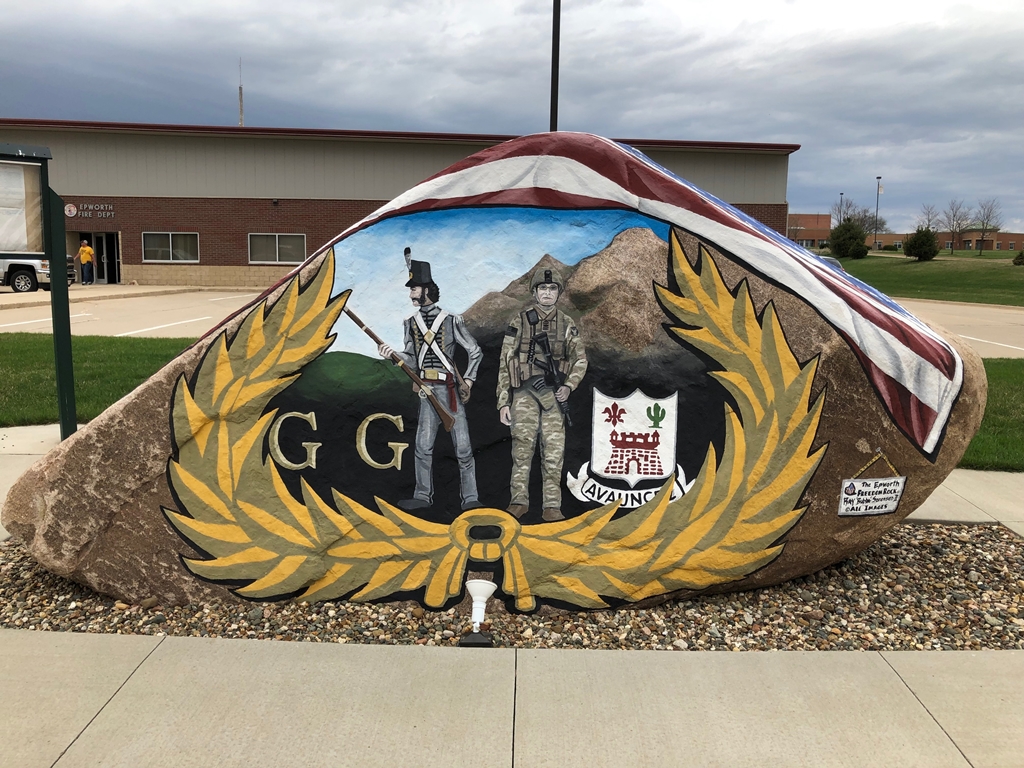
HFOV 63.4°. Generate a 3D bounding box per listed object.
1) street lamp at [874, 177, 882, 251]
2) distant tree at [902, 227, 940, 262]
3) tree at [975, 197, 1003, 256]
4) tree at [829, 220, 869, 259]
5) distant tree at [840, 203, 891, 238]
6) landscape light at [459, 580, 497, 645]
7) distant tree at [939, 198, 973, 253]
[{"bbox_3d":[39.795,-18.499,90.000,0.831,8.095,0.600,3,7,23],"label":"street lamp"},{"bbox_3d":[32.550,-11.136,66.000,2.582,2.829,2.582,3,7,26],"label":"distant tree"},{"bbox_3d":[64.431,-21.161,112.000,3.407,7.843,3.407,4,7,29],"label":"tree"},{"bbox_3d":[26.813,-11.554,66.000,2.869,3.108,2.869,3,7,22],"label":"tree"},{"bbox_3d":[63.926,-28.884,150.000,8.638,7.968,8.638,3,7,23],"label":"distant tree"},{"bbox_3d":[-0.122,0.873,3.220,0.128,0.222,0.205,1,6,3],"label":"landscape light"},{"bbox_3d":[60.104,-21.263,112.000,3.894,7.640,3.894,4,7,28],"label":"distant tree"}]

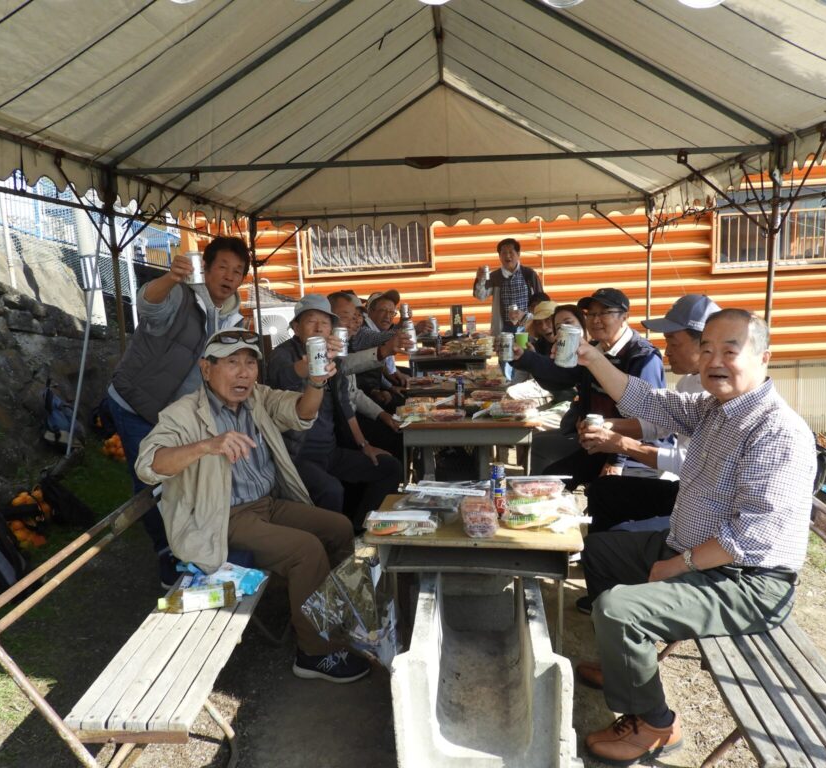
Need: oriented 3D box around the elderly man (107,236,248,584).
[{"bbox_3d":[-1.040,0.157,3.140,0.590,1.610,0.590,6,12,43],"label":"elderly man"}]

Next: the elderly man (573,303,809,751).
[{"bbox_3d":[0.806,0.440,2.157,0.731,1.313,0.568,-5,10,-17],"label":"elderly man"}]

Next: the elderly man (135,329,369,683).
[{"bbox_3d":[-0.528,0.451,2.507,0.622,1.288,0.622,6,13,41],"label":"elderly man"}]

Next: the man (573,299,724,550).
[{"bbox_3d":[0.960,0.344,2.620,0.750,1.300,0.580,-1,9,7],"label":"man"}]

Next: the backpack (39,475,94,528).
[{"bbox_3d":[-1.928,0.654,3.950,0.290,0.310,0.270,-9,11,-37],"label":"backpack"}]

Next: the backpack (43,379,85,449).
[{"bbox_3d":[-2.609,0.228,5.300,0.200,0.480,0.270,7,13,44],"label":"backpack"}]

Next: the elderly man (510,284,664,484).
[{"bbox_3d":[0.834,0.241,3.245,0.660,1.330,0.580,-6,10,-20],"label":"elderly man"}]

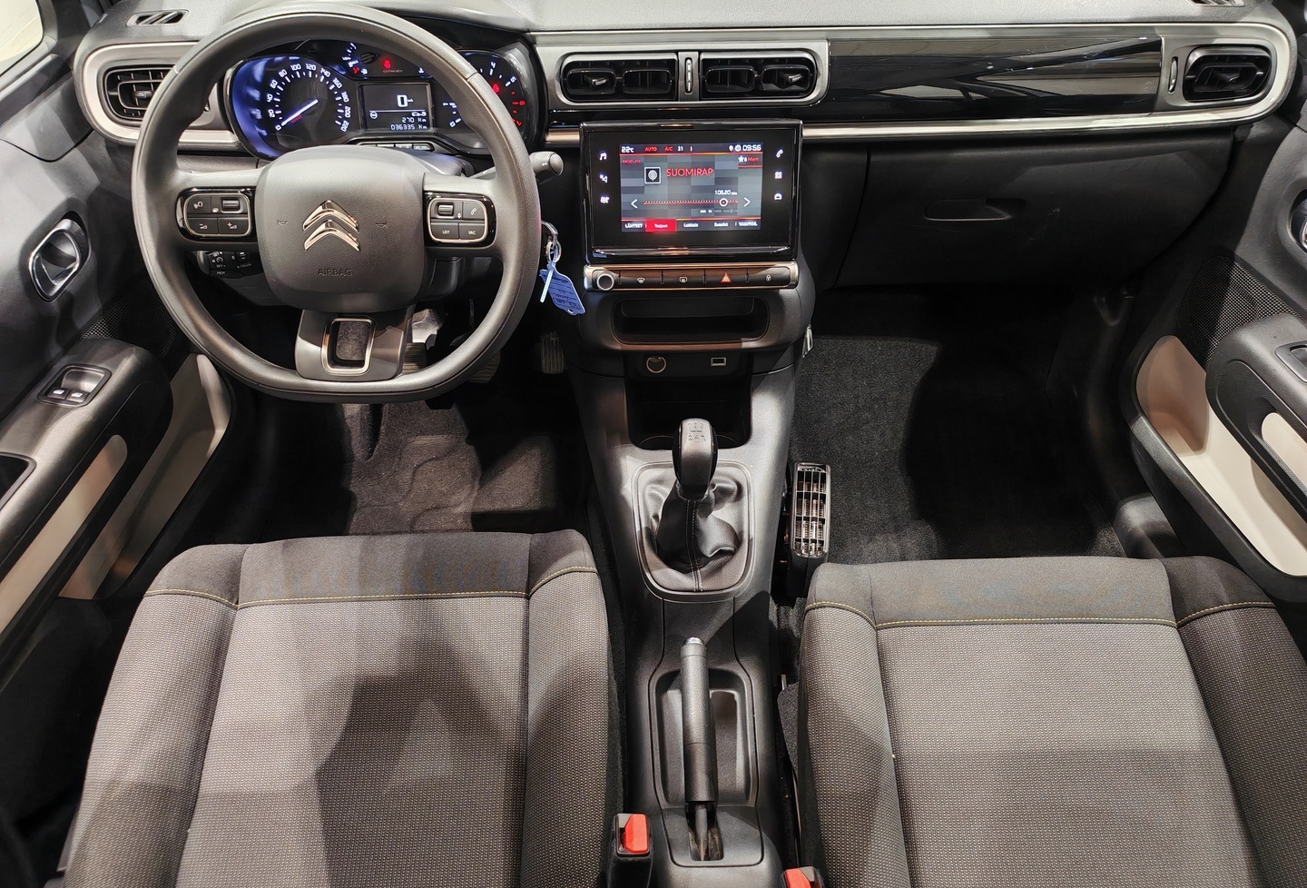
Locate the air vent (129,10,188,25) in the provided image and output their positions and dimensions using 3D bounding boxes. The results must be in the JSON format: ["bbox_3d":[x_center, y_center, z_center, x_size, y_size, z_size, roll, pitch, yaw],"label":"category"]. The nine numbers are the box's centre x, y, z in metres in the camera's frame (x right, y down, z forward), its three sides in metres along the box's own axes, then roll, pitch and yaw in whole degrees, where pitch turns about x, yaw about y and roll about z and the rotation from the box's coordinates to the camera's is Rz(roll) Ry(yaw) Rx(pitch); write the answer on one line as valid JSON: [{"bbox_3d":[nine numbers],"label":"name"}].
[{"bbox_3d":[-0.539,-0.463,1.067,0.056,0.014,0.036,-1,48,0],"label":"air vent"}]

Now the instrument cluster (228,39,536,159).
[{"bbox_3d":[-0.298,-0.380,1.086,0.325,0.125,0.085,-1,20,0],"label":"instrument cluster"}]

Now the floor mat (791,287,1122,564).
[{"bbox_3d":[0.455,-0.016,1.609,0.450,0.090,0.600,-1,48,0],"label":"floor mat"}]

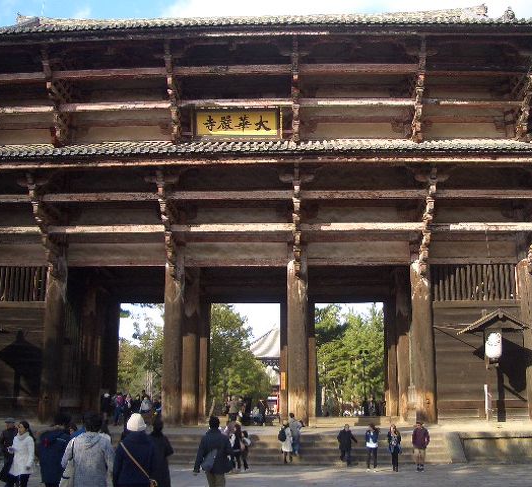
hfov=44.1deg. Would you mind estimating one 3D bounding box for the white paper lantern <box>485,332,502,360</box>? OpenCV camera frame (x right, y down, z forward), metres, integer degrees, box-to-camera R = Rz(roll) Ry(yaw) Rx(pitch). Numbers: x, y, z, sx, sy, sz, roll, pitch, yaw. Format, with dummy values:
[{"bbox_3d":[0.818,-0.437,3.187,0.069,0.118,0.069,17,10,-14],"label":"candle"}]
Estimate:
[{"bbox_3d":[10.331,4.655,29.835,0.750,1.200,0.750,0,-14,2],"label":"white paper lantern"}]

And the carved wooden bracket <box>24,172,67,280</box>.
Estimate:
[{"bbox_3d":[-10.435,-0.745,30.714,0.500,4.400,4.400,0,-14,2],"label":"carved wooden bracket"}]

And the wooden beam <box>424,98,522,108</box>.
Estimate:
[{"bbox_3d":[10.049,-6.813,31.972,4.900,0.400,0.400,0,-14,2],"label":"wooden beam"}]

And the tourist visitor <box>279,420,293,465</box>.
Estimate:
[{"bbox_3d":[0.771,7.481,24.700,0.480,1.580,0.470,12,-18,-39],"label":"tourist visitor"}]

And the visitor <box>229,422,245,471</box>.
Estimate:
[{"bbox_3d":[-1.039,7.496,24.200,0.500,1.660,0.400,-7,-14,30],"label":"visitor"}]

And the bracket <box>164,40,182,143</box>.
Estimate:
[{"bbox_3d":[-4.435,-7.124,31.219,0.500,3.600,3.800,0,-13,1],"label":"bracket"}]

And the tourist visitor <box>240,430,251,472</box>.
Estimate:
[{"bbox_3d":[-0.731,7.587,24.000,0.420,1.460,0.440,7,-14,-29],"label":"tourist visitor"}]

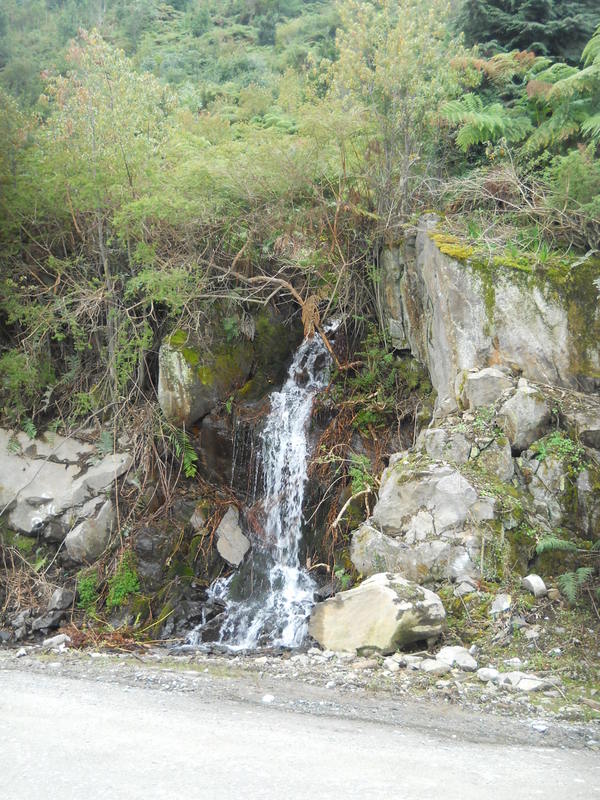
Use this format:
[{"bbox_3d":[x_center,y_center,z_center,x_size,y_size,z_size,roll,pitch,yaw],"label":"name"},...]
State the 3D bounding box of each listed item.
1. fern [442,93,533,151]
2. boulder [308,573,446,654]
[{"bbox_3d":[2.000,-3.000,9.200,0.950,0.550,0.800,0,-4,6],"label":"fern"},{"bbox_3d":[0.660,1.810,7.350,1.120,0.630,0.800,-1,-4,11],"label":"boulder"}]

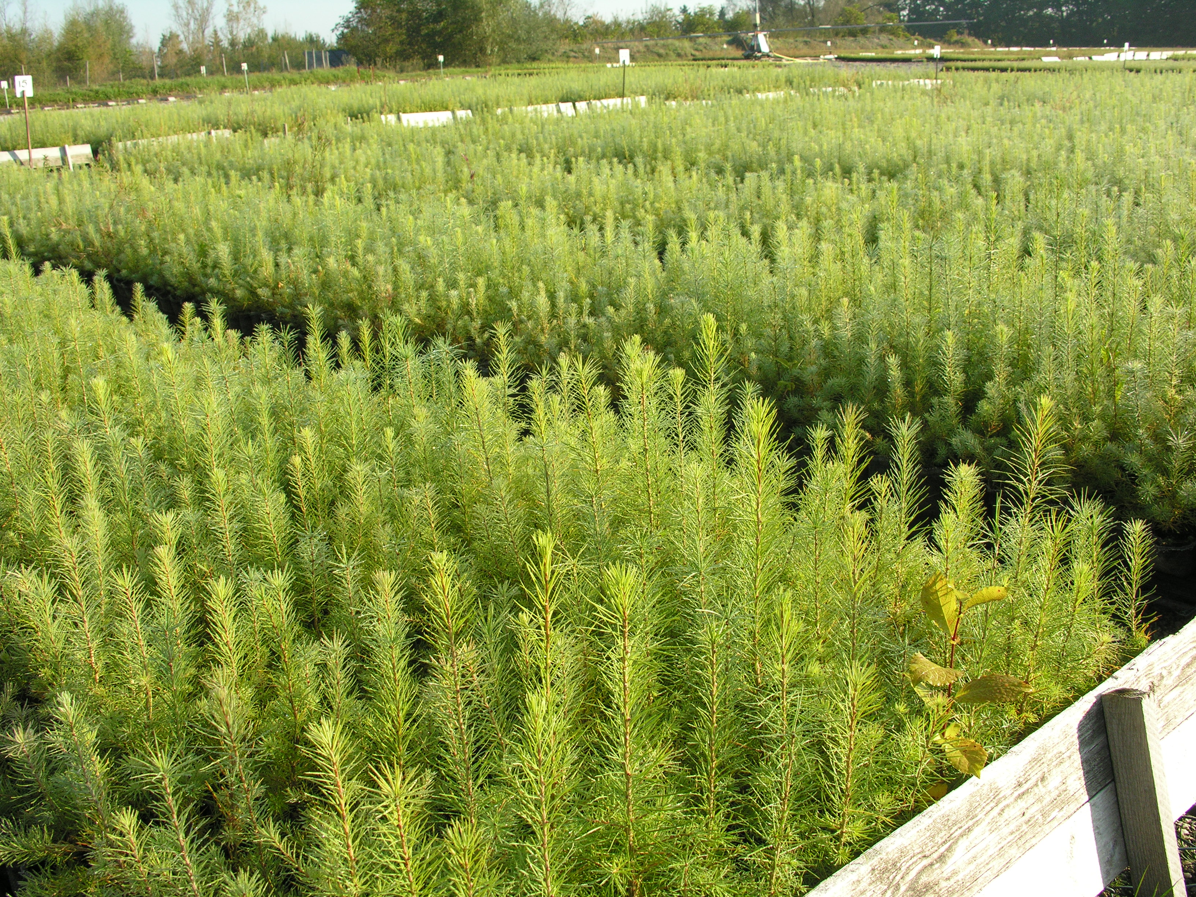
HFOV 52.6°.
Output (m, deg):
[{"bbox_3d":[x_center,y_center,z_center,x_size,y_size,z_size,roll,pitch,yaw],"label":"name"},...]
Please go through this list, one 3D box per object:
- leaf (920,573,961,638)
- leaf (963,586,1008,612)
[{"bbox_3d":[0.449,0.206,1.580,0.045,0.082,0.020,-14,-7,14],"label":"leaf"},{"bbox_3d":[0.505,0.197,1.575,0.059,0.020,0.032,-19,22,-13],"label":"leaf"}]

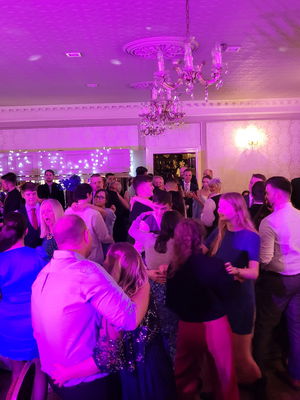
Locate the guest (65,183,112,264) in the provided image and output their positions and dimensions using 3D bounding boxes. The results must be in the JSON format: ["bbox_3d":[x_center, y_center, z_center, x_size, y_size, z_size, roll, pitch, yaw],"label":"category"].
[{"bbox_3d":[-0.627,0.691,2.983,0.560,1.719,0.500,6,10,33],"label":"guest"}]

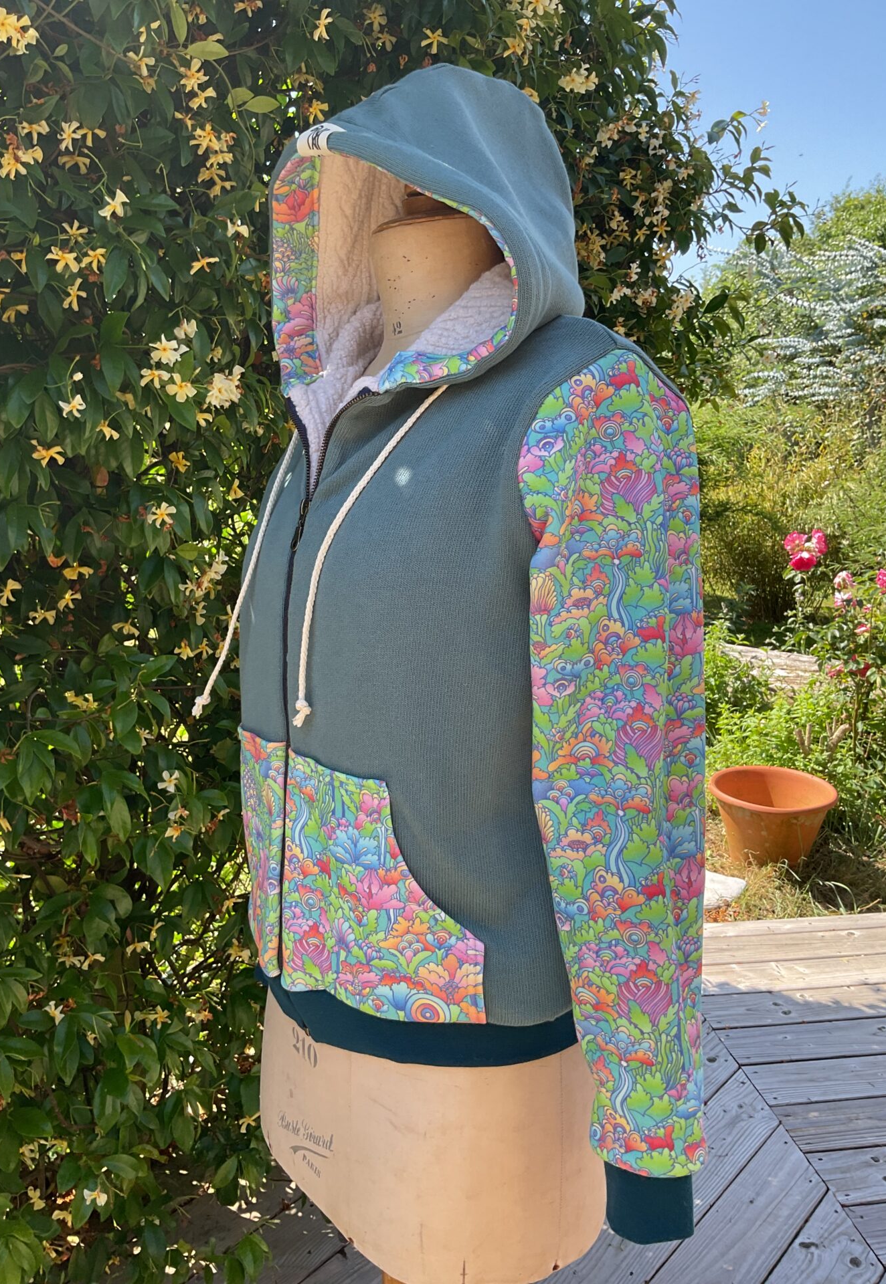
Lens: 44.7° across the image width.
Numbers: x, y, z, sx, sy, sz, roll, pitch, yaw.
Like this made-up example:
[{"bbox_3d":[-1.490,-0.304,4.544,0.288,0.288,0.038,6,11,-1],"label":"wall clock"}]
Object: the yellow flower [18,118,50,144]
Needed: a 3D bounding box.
[{"bbox_3d":[-0.412,-0.514,1.083,0.031,0.025,0.020,-2,14,-13],"label":"yellow flower"}]

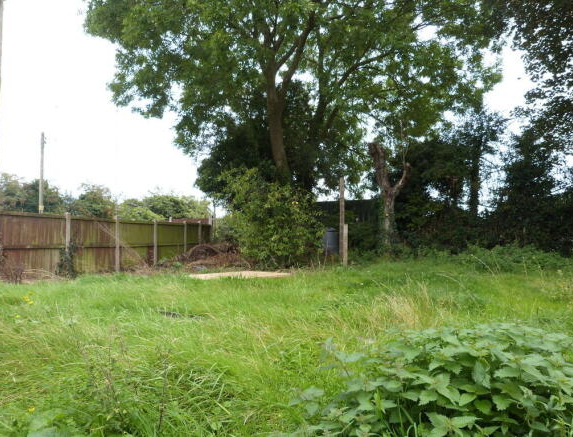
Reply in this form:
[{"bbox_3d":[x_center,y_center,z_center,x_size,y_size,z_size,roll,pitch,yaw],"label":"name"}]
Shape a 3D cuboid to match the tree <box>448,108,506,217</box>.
[{"bbox_3d":[10.826,-2.106,24.116,3.600,8.330,3.400,0,-3,0],"label":"tree"}]

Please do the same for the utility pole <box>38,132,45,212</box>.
[{"bbox_3d":[-16.624,-1.683,28.601,0.360,8.270,0.320,0,-3,0],"label":"utility pole"}]

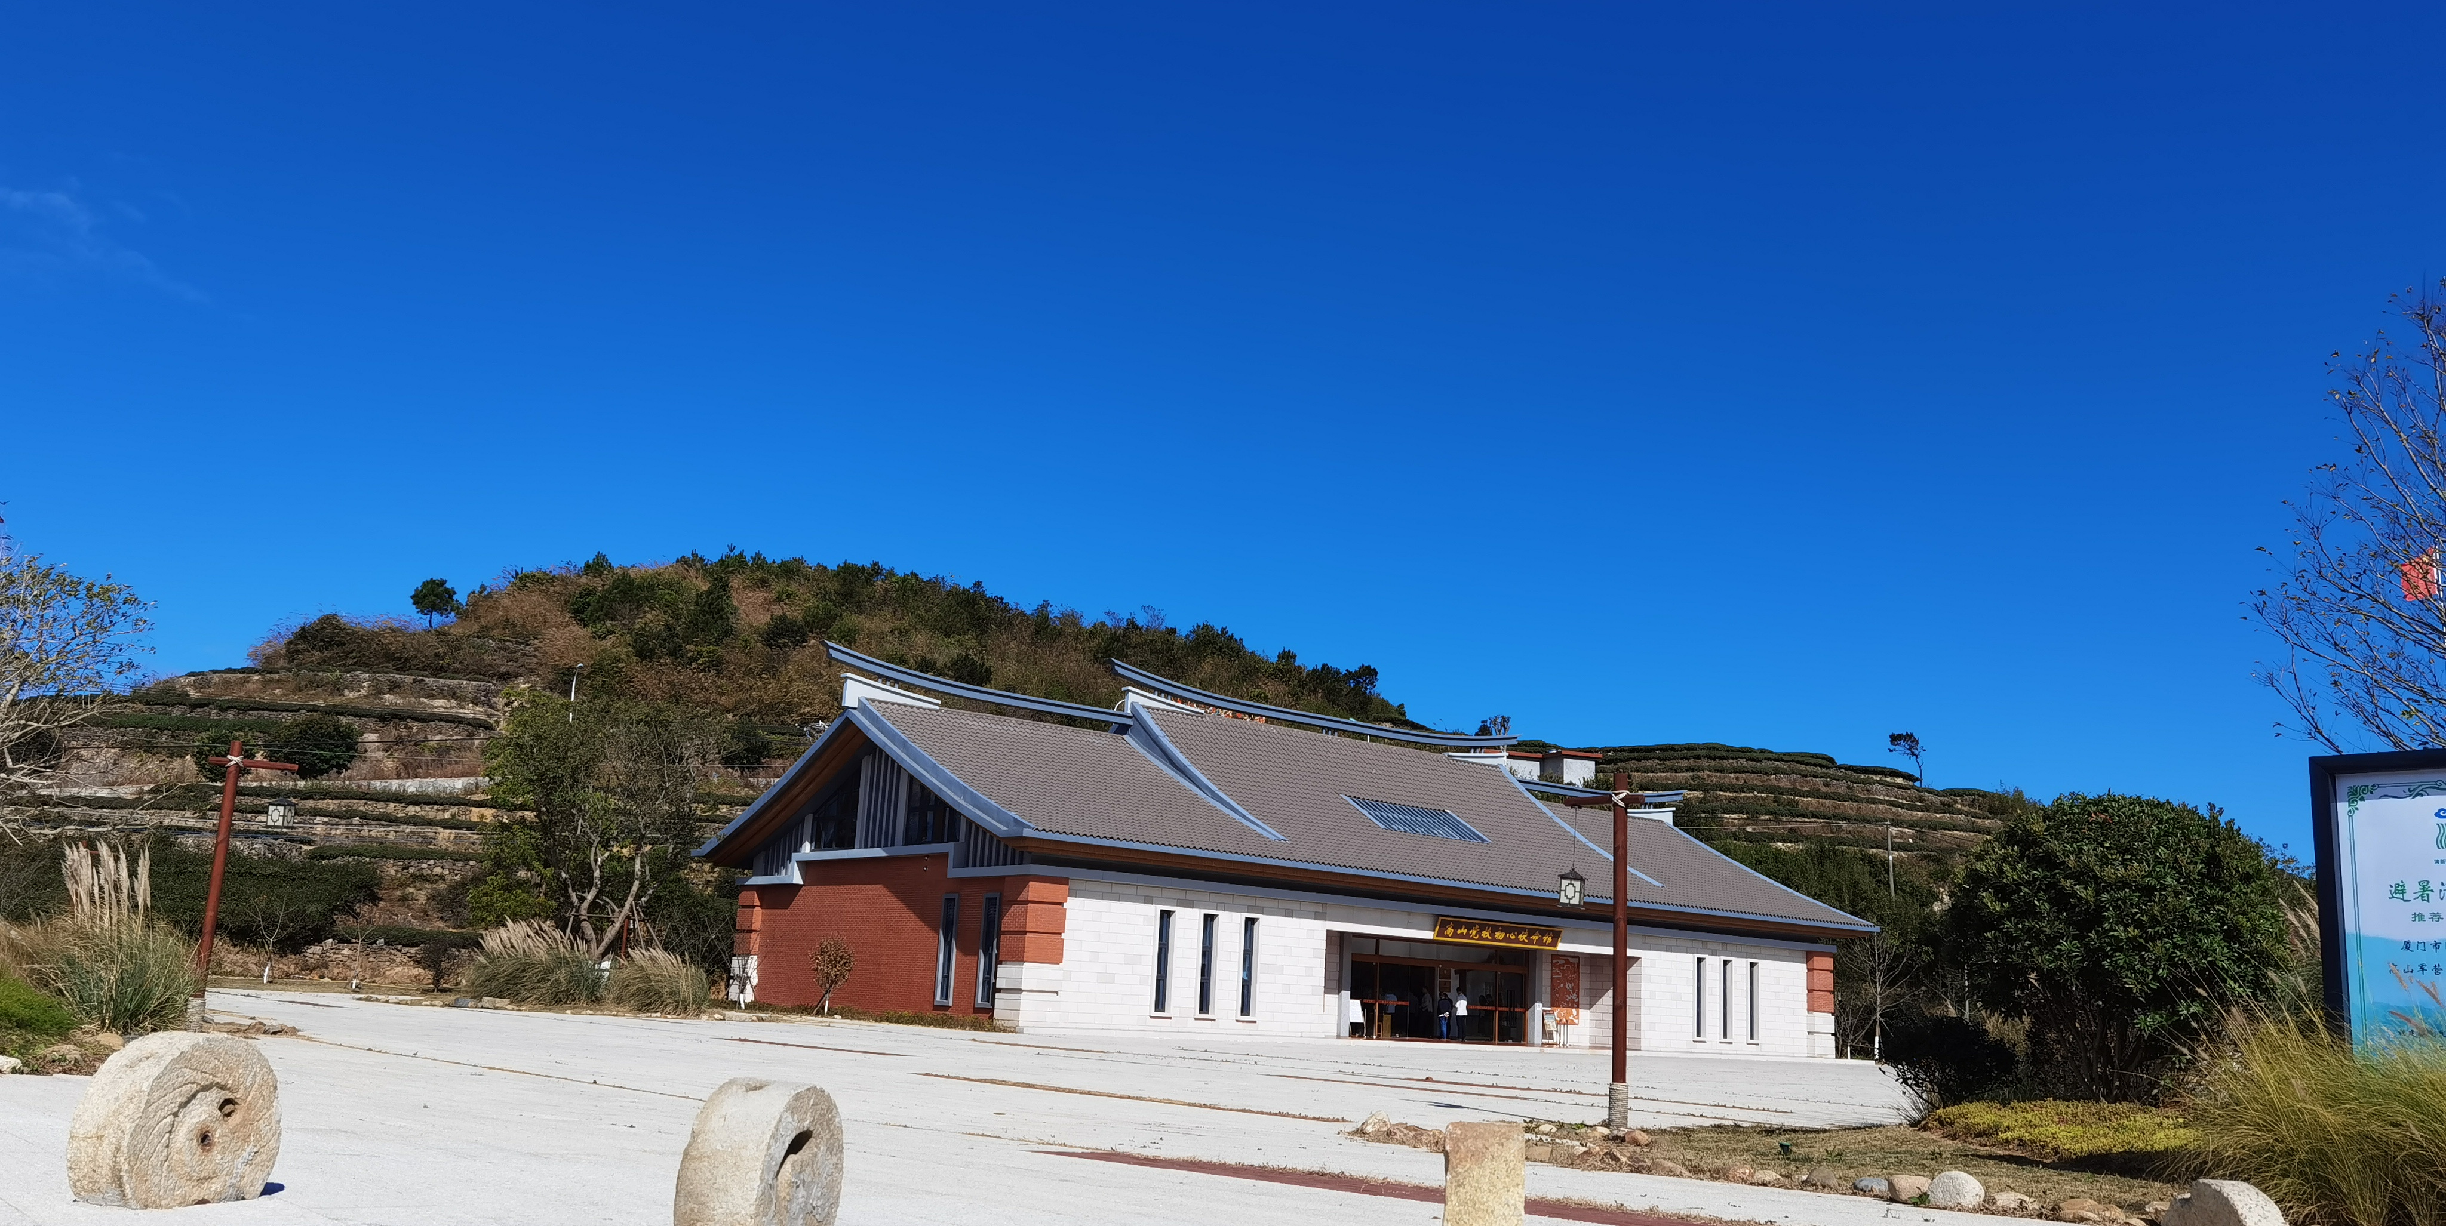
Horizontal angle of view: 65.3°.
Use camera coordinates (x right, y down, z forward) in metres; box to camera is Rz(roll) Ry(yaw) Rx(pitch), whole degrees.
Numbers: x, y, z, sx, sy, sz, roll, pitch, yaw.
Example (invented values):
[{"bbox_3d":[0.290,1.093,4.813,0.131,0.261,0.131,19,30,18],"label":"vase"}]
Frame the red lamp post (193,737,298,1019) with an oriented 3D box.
[{"bbox_3d":[-14.203,3.964,27.418,1.170,4.159,0.360,9,-13,-25],"label":"red lamp post"}]

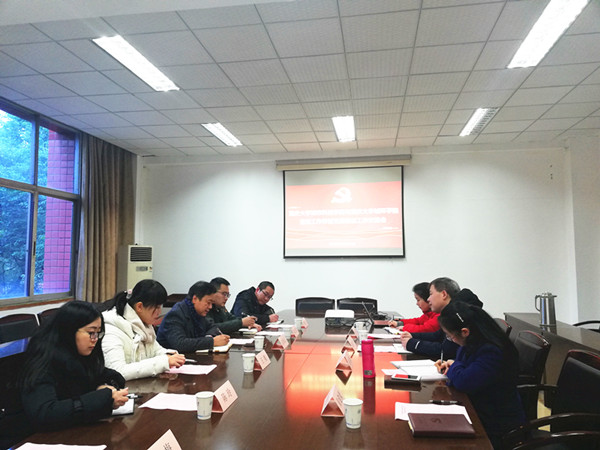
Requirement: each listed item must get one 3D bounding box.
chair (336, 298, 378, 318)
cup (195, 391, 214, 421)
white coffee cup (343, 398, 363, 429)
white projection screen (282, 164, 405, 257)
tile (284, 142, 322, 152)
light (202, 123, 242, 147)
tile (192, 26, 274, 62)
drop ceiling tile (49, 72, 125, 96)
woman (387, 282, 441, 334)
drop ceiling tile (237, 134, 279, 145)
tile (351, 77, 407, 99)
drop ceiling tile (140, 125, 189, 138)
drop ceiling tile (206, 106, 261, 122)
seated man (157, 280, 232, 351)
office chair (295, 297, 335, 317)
[{"bbox_3d":[0.738,1.439,6.093,0.570,0.920,0.580,-1,-5,9],"label":"chair"},{"bbox_3d":[-0.379,0.723,1.865,0.075,0.091,0.075,0,-5,0],"label":"cup"},{"bbox_3d":[0.189,0.689,1.708,0.073,0.092,0.073,0,-4,0],"label":"white coffee cup"},{"bbox_3d":[0.702,-0.191,7.658,1.980,1.500,0.040,-1,-4,9],"label":"white projection screen"},{"bbox_3d":[0.046,-1.297,7.681,0.600,0.020,0.550,-1,-4,9],"label":"tile"},{"bbox_3d":[-1.122,-1.338,6.856,0.300,0.080,1.200,-1,-5,9],"label":"light"},{"bbox_3d":[-0.534,-1.559,4.032,0.600,0.020,0.612,-1,-4,9],"label":"tile"},{"bbox_3d":[-2.165,-1.454,4.832,0.600,0.020,0.600,-1,-4,9],"label":"drop ceiling tile"},{"bbox_3d":[1.086,1.101,4.100,0.630,1.200,0.470,-1,-5,9],"label":"woman"},{"bbox_3d":[-0.611,-1.291,7.049,0.600,0.020,0.600,-1,-4,9],"label":"drop ceiling tile"},{"bbox_3d":[0.848,-1.482,5.043,0.600,0.020,0.600,-1,-5,9],"label":"tile"},{"bbox_3d":[-1.899,-1.335,6.684,0.600,0.020,0.600,-1,-4,9],"label":"drop ceiling tile"},{"bbox_3d":[-0.807,-1.383,5.847,0.600,0.020,0.600,-1,-4,9],"label":"drop ceiling tile"},{"bbox_3d":[-0.794,1.058,3.398,0.720,1.220,0.530,-2,-5,16],"label":"seated man"},{"bbox_3d":[0.159,1.314,5.585,0.540,0.910,0.600,-1,-4,9],"label":"office chair"}]

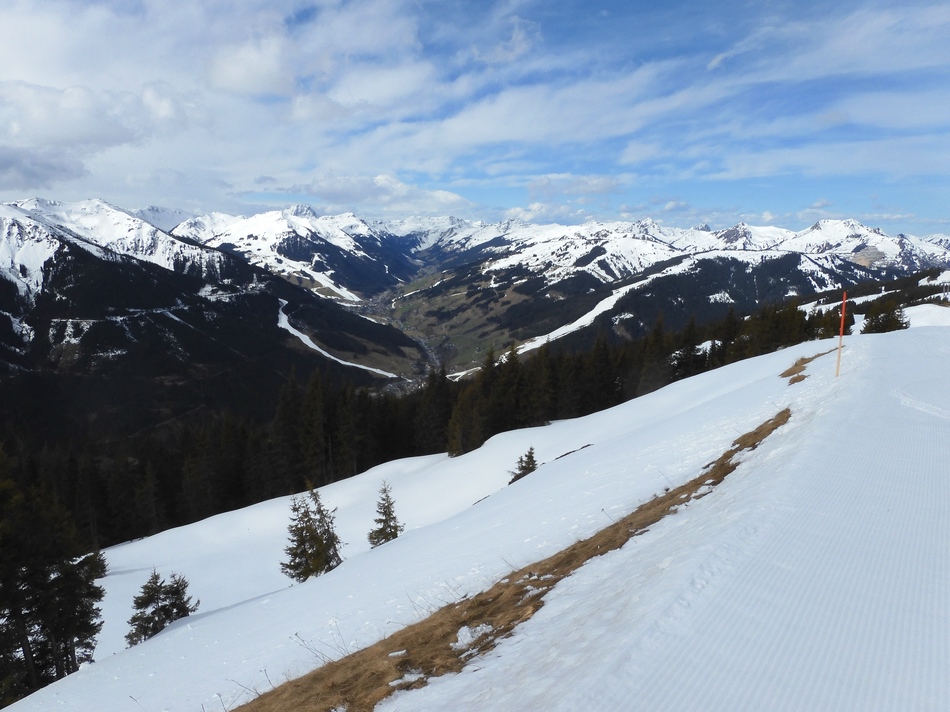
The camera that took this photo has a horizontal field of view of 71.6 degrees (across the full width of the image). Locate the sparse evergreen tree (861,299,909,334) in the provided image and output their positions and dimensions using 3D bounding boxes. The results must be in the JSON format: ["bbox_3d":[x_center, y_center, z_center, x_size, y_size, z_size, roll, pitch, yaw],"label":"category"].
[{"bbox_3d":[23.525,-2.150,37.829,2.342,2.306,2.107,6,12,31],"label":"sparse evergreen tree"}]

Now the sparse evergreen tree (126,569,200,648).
[{"bbox_3d":[-6.460,5.131,13.568,1.377,1.709,1.101,-5,11,-27],"label":"sparse evergreen tree"}]

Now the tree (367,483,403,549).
[{"bbox_3d":[-2.519,4.479,18.536,1.060,2.047,1.007,-1,10,-8],"label":"tree"}]

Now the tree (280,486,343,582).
[{"bbox_3d":[-4.041,4.381,16.276,1.487,2.738,1.264,-3,10,-15],"label":"tree"}]

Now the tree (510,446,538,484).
[{"bbox_3d":[1.834,4.078,24.899,1.131,1.366,0.962,1,10,4],"label":"tree"}]

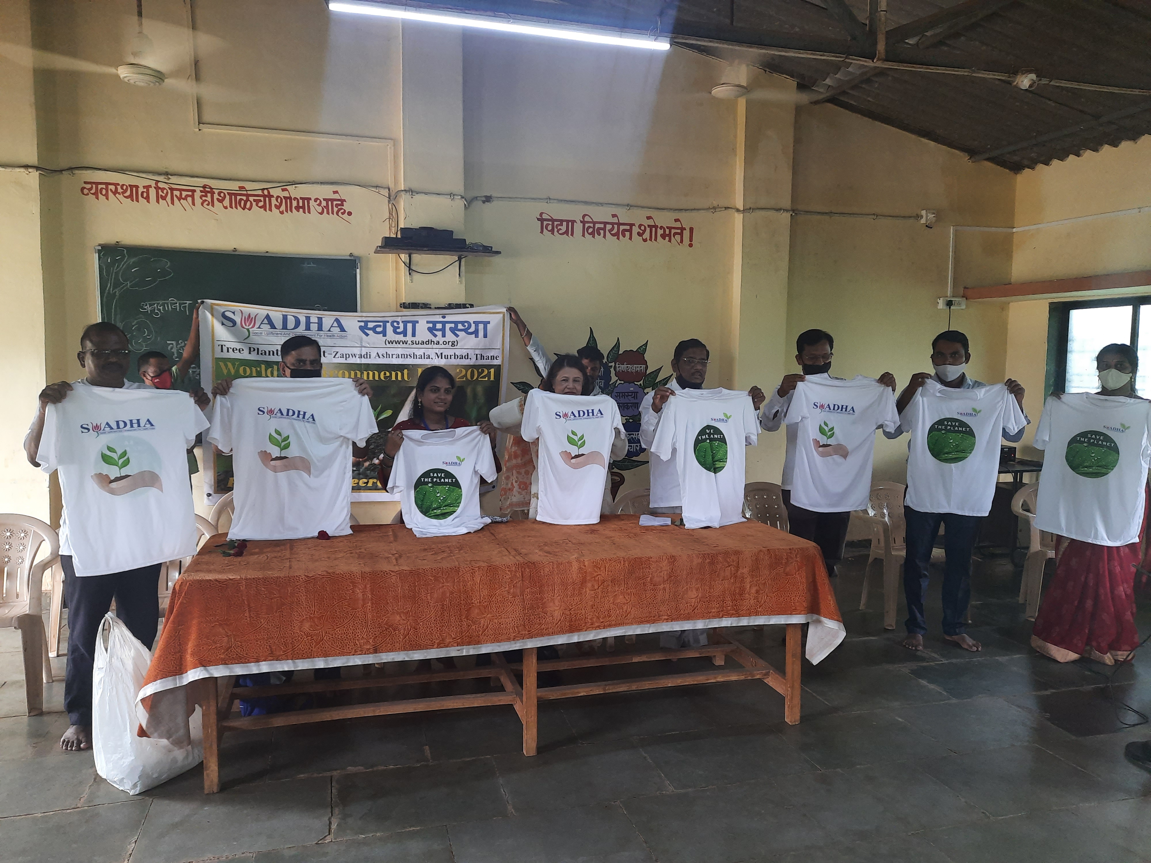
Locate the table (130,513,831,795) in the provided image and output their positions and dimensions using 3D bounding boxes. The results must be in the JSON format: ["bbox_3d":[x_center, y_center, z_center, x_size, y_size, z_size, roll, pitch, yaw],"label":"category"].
[{"bbox_3d":[-0.280,0.832,3.514,2.560,0.785,0.860,-1,5,-16],"label":"table"}]

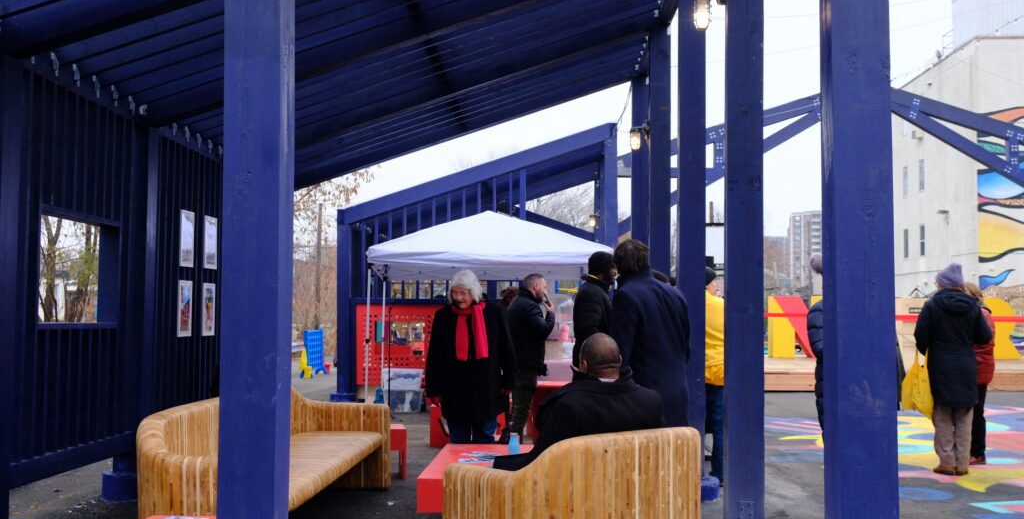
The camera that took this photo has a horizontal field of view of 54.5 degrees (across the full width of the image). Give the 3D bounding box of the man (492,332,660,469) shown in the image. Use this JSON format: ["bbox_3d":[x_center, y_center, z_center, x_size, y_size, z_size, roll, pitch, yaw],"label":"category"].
[{"bbox_3d":[0.290,0.932,4.600,0.700,1.190,0.880,2,-4,-22],"label":"man"}]

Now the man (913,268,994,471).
[{"bbox_3d":[3.640,0.901,8.220,0.630,1.730,0.400,2,-4,-20],"label":"man"}]

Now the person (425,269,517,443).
[{"bbox_3d":[-0.293,0.880,7.200,0.650,1.635,0.420,0,-3,6],"label":"person"}]

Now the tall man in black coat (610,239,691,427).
[{"bbox_3d":[0.912,0.769,6.550,0.520,1.800,0.360,2,-3,-25],"label":"tall man in black coat"}]

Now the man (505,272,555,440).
[{"bbox_3d":[0.157,0.959,9.450,0.420,1.710,0.470,2,-4,-34],"label":"man"}]

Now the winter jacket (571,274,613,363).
[{"bbox_3d":[0.630,0.520,7.600,0.380,0.775,0.540,2,-4,-30],"label":"winter jacket"}]

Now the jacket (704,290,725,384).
[{"bbox_3d":[1.537,0.590,7.700,0.500,0.720,0.380,-2,-4,37],"label":"jacket"}]

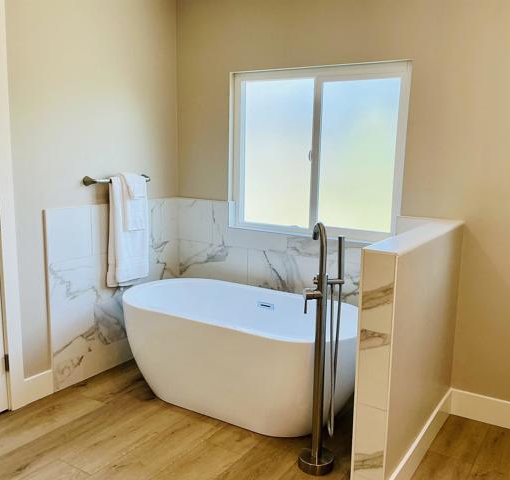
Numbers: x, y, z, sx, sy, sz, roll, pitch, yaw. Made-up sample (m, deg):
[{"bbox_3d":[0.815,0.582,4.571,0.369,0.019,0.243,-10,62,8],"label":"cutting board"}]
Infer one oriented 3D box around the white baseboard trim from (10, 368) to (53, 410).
[{"bbox_3d":[-1.252,0.855,2.950,0.017,0.146,0.259,7,11,32],"label":"white baseboard trim"}]

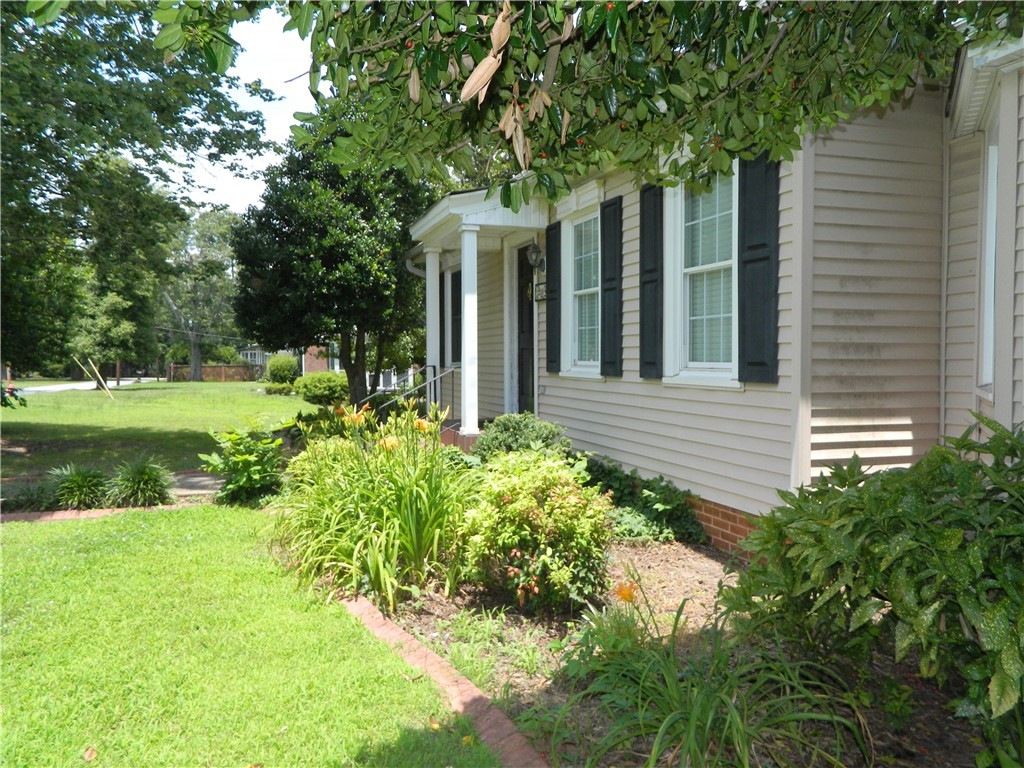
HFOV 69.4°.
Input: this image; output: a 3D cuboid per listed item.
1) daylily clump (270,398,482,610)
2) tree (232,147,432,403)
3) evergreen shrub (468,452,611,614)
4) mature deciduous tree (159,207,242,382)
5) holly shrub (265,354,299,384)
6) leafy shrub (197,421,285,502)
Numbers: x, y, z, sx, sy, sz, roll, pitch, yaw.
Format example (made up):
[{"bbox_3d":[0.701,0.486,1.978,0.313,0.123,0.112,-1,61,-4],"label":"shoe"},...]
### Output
[{"bbox_3d":[-0.870,0.680,4.700,1.280,1.070,1.250,0,2,0],"label":"daylily clump"},{"bbox_3d":[-4.730,-2.860,19.500,5.300,7.000,5.000,0,2,0],"label":"tree"},{"bbox_3d":[0.155,0.790,4.330,0.860,0.810,0.800,0,2,0],"label":"evergreen shrub"},{"bbox_3d":[-21.000,-6.000,50.000,6.400,11.800,6.400,0,2,0],"label":"mature deciduous tree"},{"bbox_3d":[-11.220,-0.660,36.000,1.600,1.550,1.600,0,2,0],"label":"holly shrub"},{"bbox_3d":[-2.600,0.755,7.100,0.820,0.770,0.750,0,2,0],"label":"leafy shrub"}]

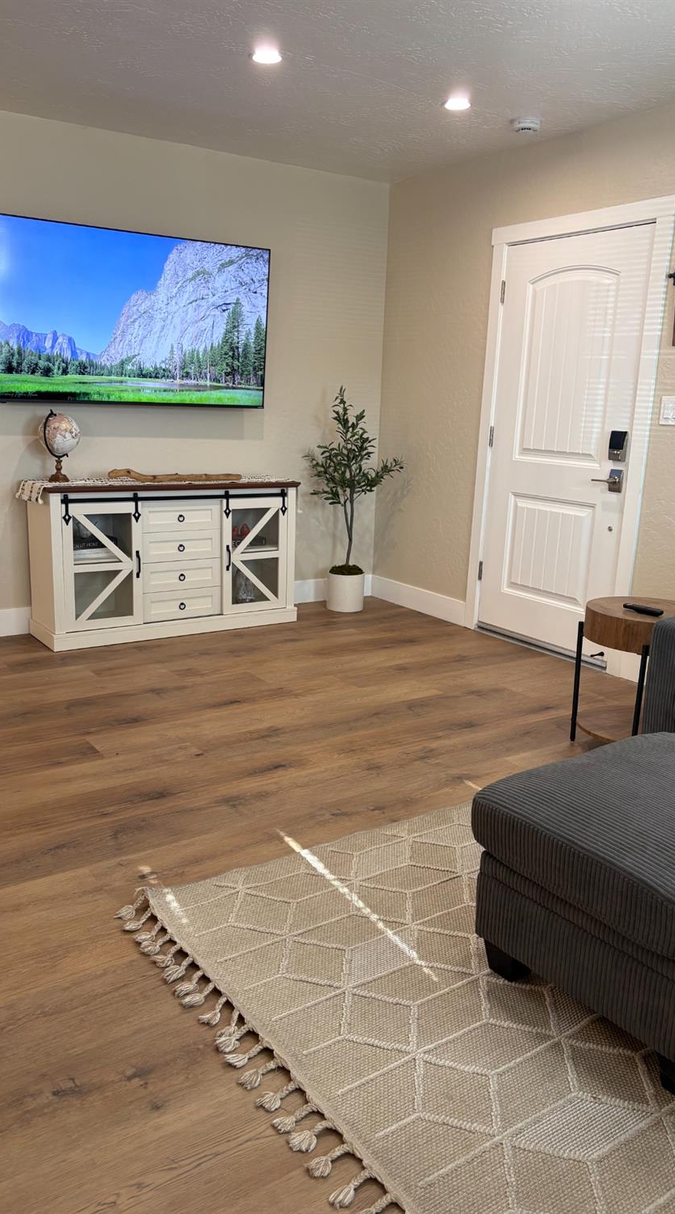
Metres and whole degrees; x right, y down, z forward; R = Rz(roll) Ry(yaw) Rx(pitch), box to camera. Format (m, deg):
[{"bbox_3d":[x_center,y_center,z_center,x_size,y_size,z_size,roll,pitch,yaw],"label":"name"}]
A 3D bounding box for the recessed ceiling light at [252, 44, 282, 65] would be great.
[{"bbox_3d":[-0.256,-2.001,3.326,0.115,0.025,0.115,2,13,0],"label":"recessed ceiling light"}]

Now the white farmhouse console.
[{"bbox_3d":[-0.884,-0.269,4.799,1.385,0.785,0.380,-7,16,-33],"label":"white farmhouse console"}]

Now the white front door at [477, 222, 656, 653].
[{"bbox_3d":[1.071,-0.771,4.431,0.045,1.930,0.904,-7,16,-33],"label":"white front door"}]

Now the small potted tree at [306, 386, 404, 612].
[{"bbox_3d":[0.092,-0.614,5.309,0.500,1.287,0.460,2,13,0],"label":"small potted tree"}]

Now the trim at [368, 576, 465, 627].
[{"bbox_3d":[0.474,-0.041,5.438,0.015,0.141,0.920,-7,16,-33],"label":"trim"}]

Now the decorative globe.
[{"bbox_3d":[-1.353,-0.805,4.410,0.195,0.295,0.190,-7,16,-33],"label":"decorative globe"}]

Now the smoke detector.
[{"bbox_3d":[0.827,-2.101,3.978,0.118,0.042,0.118,2,13,0],"label":"smoke detector"}]

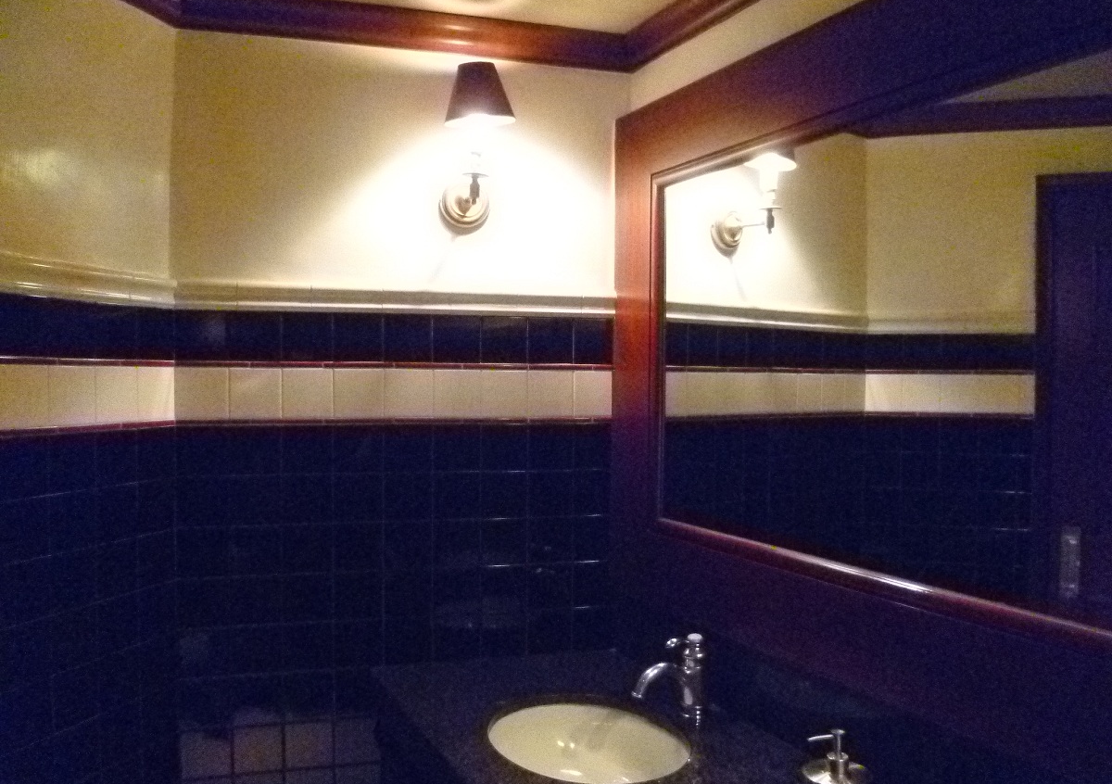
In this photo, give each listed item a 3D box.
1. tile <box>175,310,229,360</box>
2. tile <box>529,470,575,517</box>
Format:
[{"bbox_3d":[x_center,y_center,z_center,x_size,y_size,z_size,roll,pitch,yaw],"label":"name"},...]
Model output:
[{"bbox_3d":[-0.763,-0.122,1.942,0.108,0.108,0.009,0,1,-12],"label":"tile"},{"bbox_3d":[-0.013,0.239,2.121,0.107,0.107,0.009,0,1,-12],"label":"tile"}]

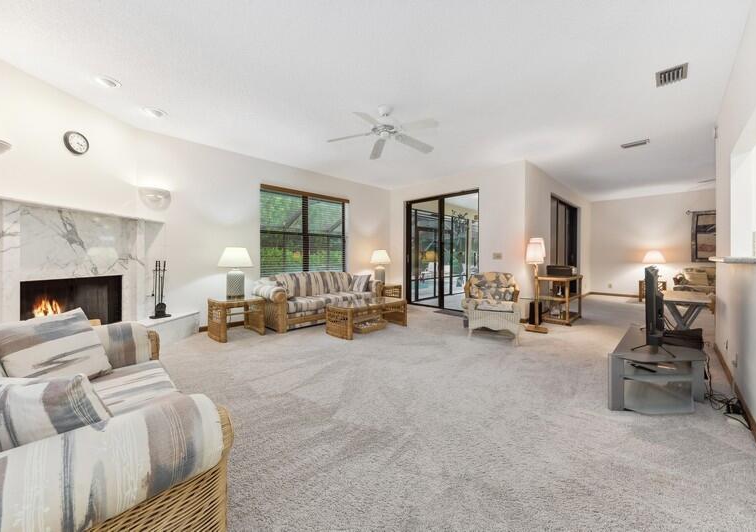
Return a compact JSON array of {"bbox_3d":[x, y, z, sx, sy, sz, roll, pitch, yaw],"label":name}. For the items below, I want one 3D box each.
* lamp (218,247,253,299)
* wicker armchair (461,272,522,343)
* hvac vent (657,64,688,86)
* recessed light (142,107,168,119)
[{"bbox_3d":[-1.986,0.108,3.732,0.440,0.730,0.440,-1,2,-42],"label":"lamp"},{"bbox_3d":[1.610,0.540,3.779,0.740,0.880,0.780,1,2,25],"label":"wicker armchair"},{"bbox_3d":[2.699,-1.737,2.446,0.295,0.020,0.195,-1,2,-42],"label":"hvac vent"},{"bbox_3d":[-2.554,-1.747,3.058,0.210,0.035,0.210,-1,2,-42],"label":"recessed light"}]

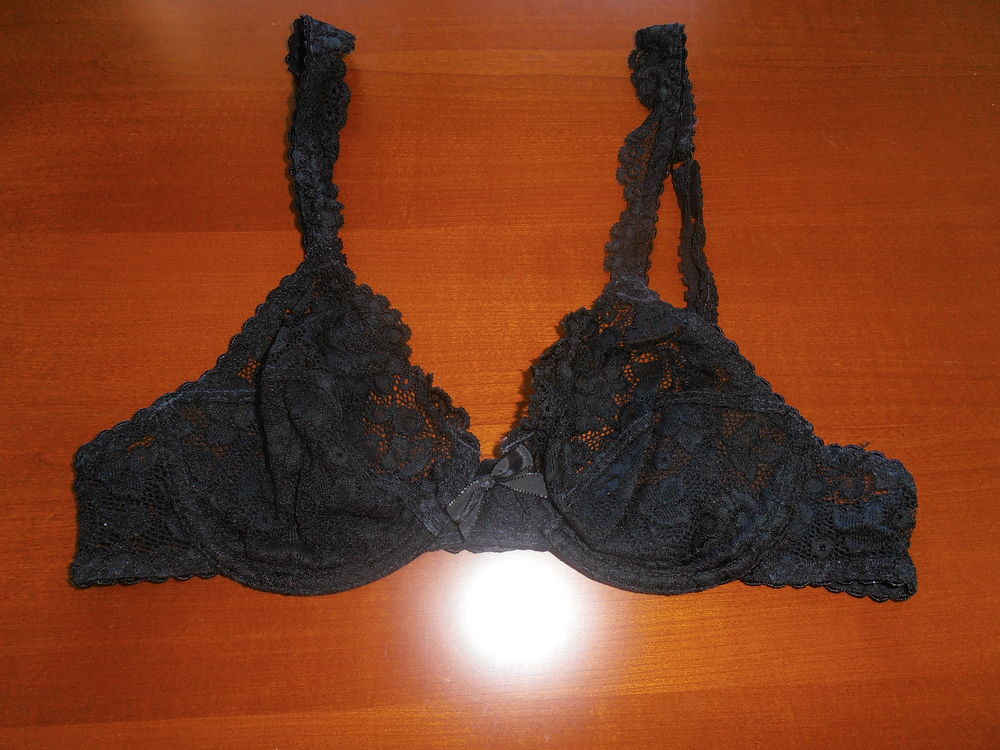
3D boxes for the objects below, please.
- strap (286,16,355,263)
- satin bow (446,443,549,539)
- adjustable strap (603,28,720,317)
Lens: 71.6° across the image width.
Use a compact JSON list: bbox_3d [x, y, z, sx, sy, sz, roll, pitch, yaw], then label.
[{"bbox_3d":[-0.105,-0.140,0.395,0.040,0.018,0.174,-3,69,0],"label":"strap"},{"bbox_3d":[-0.001,0.053,0.319,0.047,0.011,0.043,0,69,1],"label":"satin bow"},{"bbox_3d":[0.085,-0.120,0.384,0.057,0.020,0.197,2,69,2],"label":"adjustable strap"}]

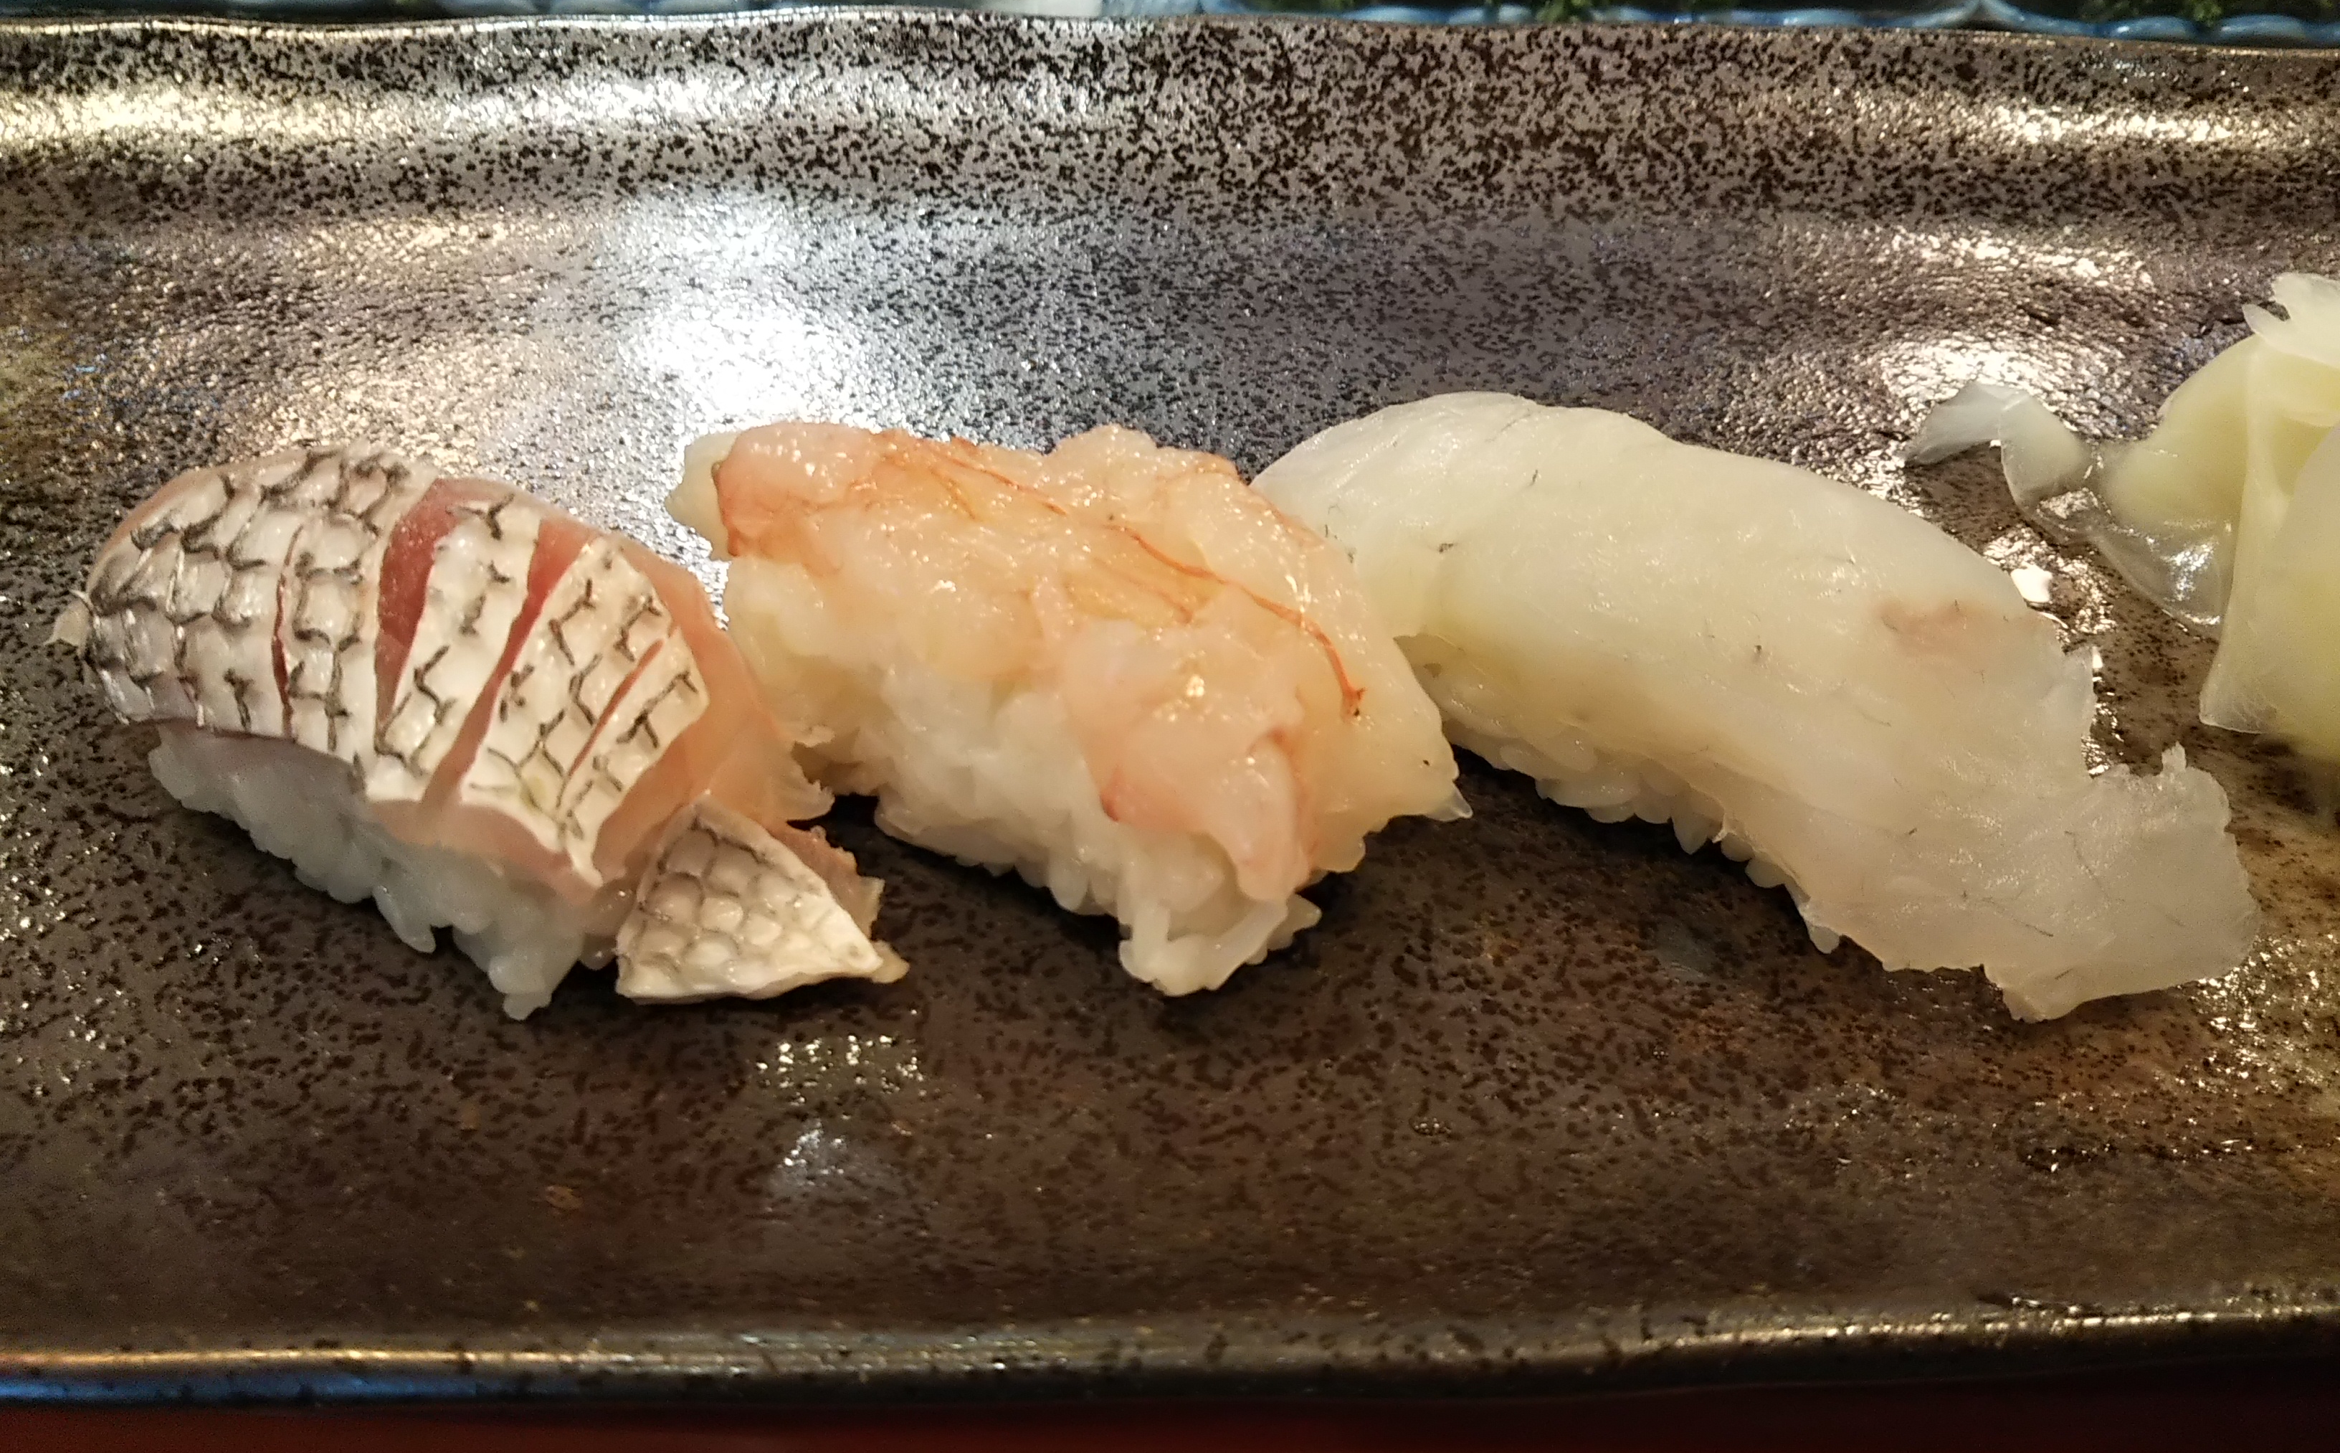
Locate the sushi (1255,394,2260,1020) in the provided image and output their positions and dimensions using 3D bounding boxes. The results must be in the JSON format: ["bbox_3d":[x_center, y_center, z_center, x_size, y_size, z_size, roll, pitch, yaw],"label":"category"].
[{"bbox_3d":[0.048,-0.004,0.166,0.083,0.028,0.030,29,53,24],"label":"sushi"}]

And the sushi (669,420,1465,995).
[{"bbox_3d":[-0.008,-0.005,0.166,0.064,0.030,0.035,27,53,23],"label":"sushi"}]

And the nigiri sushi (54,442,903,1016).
[{"bbox_3d":[-0.056,0.000,0.162,0.068,0.029,0.033,25,52,21],"label":"nigiri sushi"}]

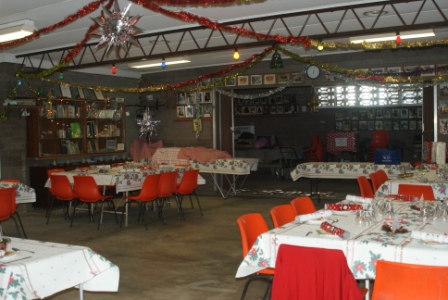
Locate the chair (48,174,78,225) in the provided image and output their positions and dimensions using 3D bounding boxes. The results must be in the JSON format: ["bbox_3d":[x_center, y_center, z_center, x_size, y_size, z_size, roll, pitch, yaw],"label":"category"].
[{"bbox_3d":[-2.319,0.737,7.885,0.500,0.750,0.520,1,3,29],"label":"chair"}]

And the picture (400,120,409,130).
[{"bbox_3d":[4.757,-0.640,13.791,0.190,0.250,0.025,0,3,27],"label":"picture"}]

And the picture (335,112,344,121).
[{"bbox_3d":[3.280,-0.958,14.846,0.239,0.229,0.030,0,2,31],"label":"picture"}]

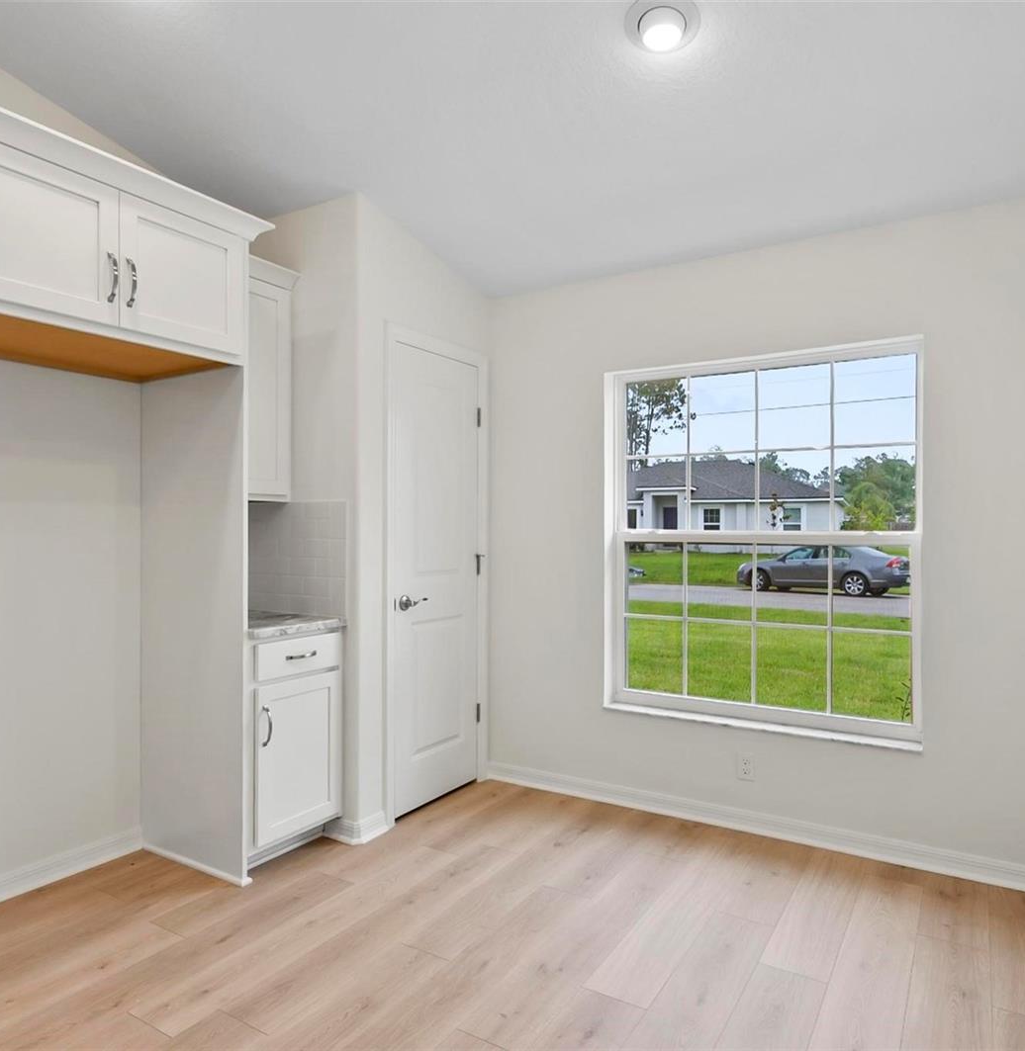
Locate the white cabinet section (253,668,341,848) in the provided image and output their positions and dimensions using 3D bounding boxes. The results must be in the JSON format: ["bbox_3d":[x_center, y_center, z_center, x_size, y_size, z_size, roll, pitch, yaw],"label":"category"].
[{"bbox_3d":[-0.810,0.883,2.690,0.022,0.580,0.390,0,0,33],"label":"white cabinet section"}]

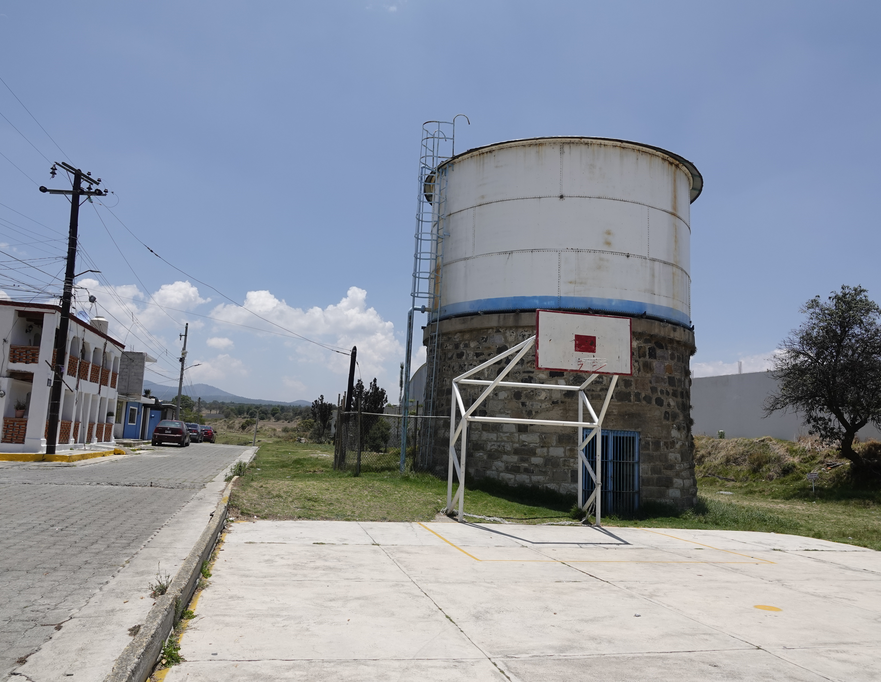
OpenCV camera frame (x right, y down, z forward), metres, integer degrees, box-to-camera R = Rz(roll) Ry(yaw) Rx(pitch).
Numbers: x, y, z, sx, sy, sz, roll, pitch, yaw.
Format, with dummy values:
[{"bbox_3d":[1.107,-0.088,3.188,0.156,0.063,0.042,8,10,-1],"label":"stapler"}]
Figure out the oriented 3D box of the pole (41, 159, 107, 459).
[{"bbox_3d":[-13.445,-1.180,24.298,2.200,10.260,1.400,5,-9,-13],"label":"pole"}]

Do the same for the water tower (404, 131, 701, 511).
[{"bbox_3d":[3.750,-0.050,22.259,9.000,10.200,9.000,4,-9,-12],"label":"water tower"}]

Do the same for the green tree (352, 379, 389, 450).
[{"bbox_3d":[-4.106,4.329,40.000,2.200,4.300,2.100,5,-9,-13],"label":"green tree"}]

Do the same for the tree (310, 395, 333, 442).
[{"bbox_3d":[-9.249,6.024,53.000,1.900,3.800,1.900,5,-9,-13],"label":"tree"}]

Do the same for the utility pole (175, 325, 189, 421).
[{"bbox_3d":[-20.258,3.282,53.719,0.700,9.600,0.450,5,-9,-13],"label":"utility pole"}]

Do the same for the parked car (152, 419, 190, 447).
[{"bbox_3d":[-15.399,5.353,39.475,1.730,1.440,4.350,5,-9,-15],"label":"parked car"}]

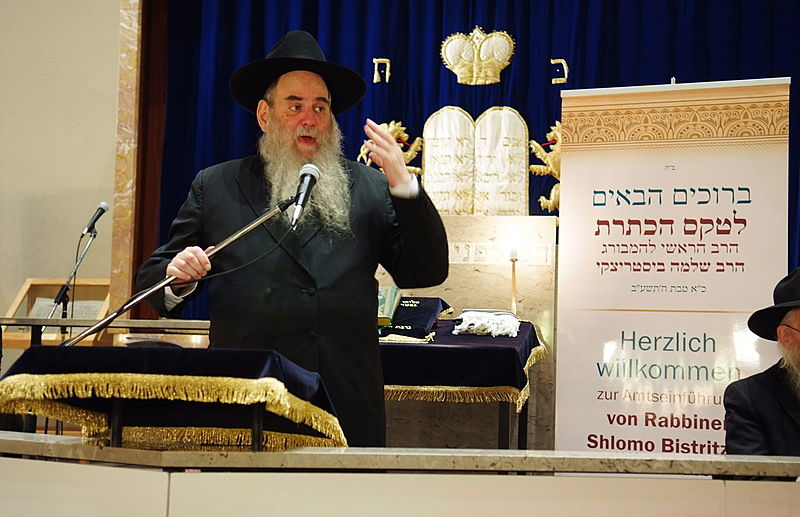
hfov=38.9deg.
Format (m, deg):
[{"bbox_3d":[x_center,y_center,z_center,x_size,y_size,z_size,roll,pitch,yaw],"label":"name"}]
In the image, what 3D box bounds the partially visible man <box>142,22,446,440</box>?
[{"bbox_3d":[-0.251,0.373,2.776,0.750,1.870,0.540,1,-2,-5],"label":"partially visible man"}]

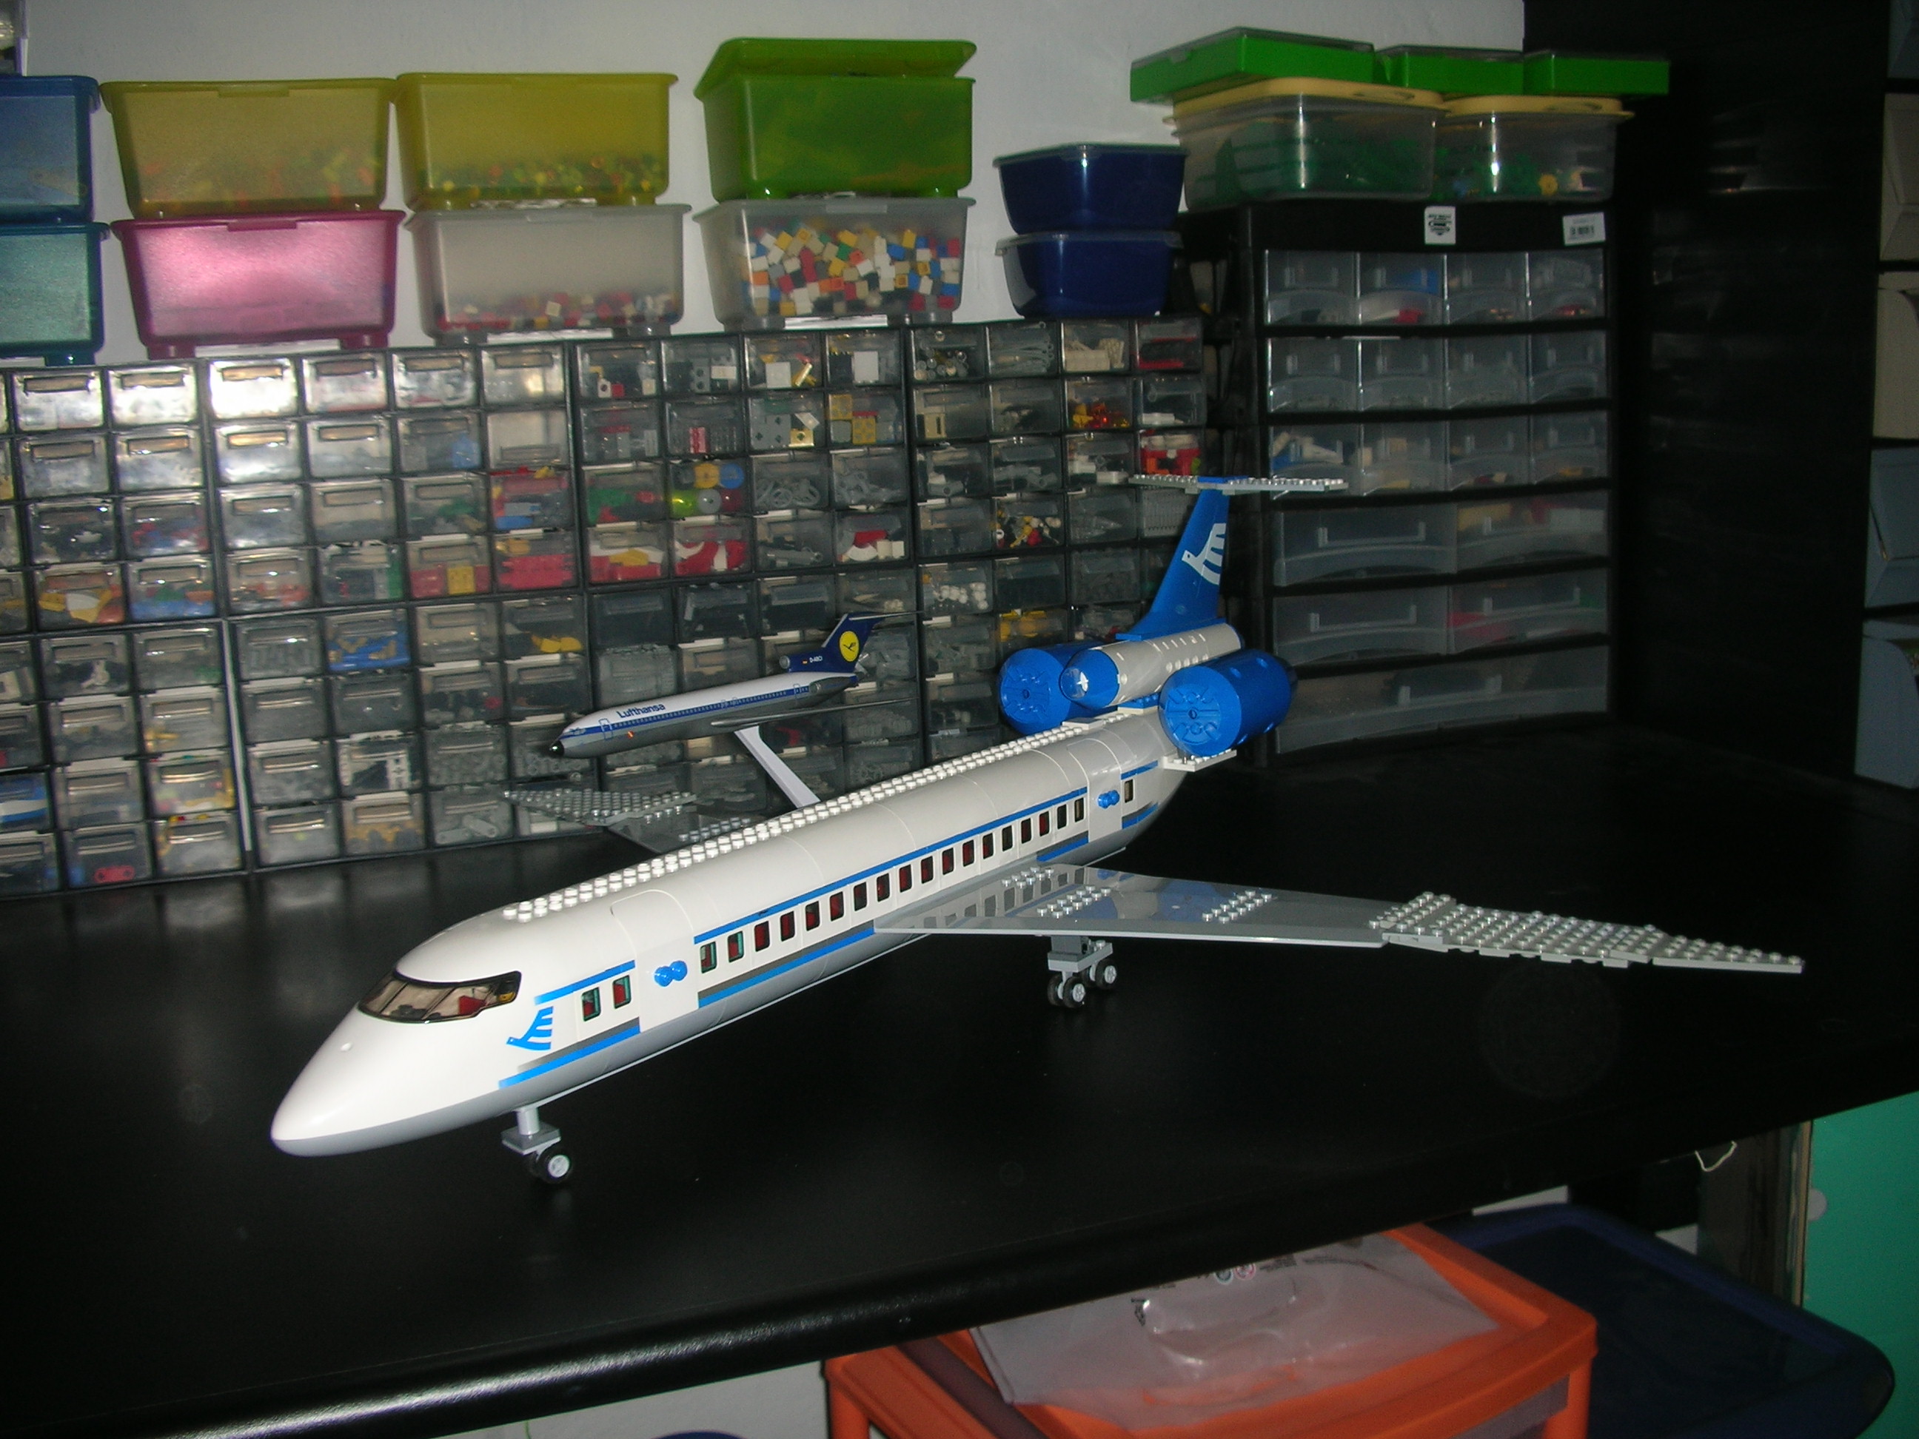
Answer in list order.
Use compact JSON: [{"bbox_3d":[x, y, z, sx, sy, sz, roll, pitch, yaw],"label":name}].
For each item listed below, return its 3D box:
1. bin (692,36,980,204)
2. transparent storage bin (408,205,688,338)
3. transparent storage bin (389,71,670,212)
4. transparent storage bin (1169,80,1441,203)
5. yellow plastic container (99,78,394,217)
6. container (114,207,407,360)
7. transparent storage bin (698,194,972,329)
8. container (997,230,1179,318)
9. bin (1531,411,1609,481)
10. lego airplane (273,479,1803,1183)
[{"bbox_3d":[-0.089,-0.404,1.339,0.174,0.103,0.128,-6,12,-22],"label":"bin"},{"bbox_3d":[-0.274,-0.290,1.278,0.172,0.085,0.122,-6,12,-22],"label":"transparent storage bin"},{"bbox_3d":[-0.279,-0.368,1.262,0.172,0.085,0.122,-6,12,-22],"label":"transparent storage bin"},{"bbox_3d":[0.255,-0.422,1.434,0.153,0.084,0.155,-6,12,-22],"label":"transparent storage bin"},{"bbox_3d":[-0.442,-0.343,1.198,0.172,0.085,0.122,-6,12,-22],"label":"yellow plastic container"},{"bbox_3d":[-0.440,-0.266,1.212,0.172,0.085,0.122,-6,12,-22],"label":"container"},{"bbox_3d":[-0.090,-0.314,1.353,0.172,0.085,0.122,-6,12,-22],"label":"transparent storage bin"},{"bbox_3d":[0.092,-0.321,1.420,0.104,0.062,0.104,-6,12,-22],"label":"container"},{"bbox_3d":[0.437,-0.220,1.547,0.077,0.052,0.155,-6,12,-22],"label":"bin"},{"bbox_3d":[-0.026,0.022,0.907,0.765,0.225,0.714,6,13,34],"label":"lego airplane"}]

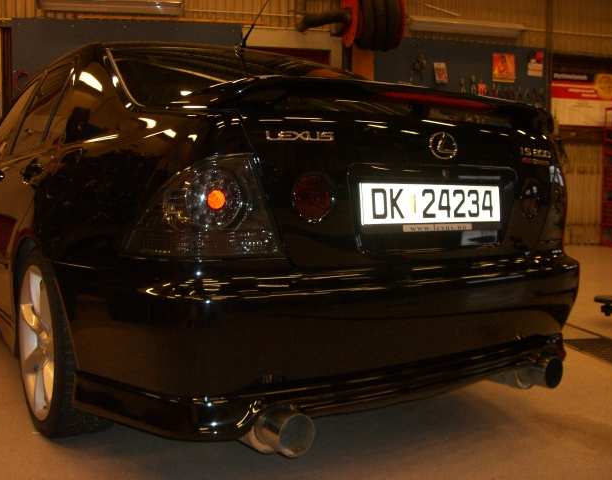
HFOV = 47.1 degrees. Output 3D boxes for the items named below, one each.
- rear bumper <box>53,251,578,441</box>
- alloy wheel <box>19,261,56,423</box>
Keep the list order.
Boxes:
[{"bbox_3d":[0.212,0.221,2.152,1.720,0.430,0.690,-2,4,-34],"label":"rear bumper"},{"bbox_3d":[-0.774,0.322,2.260,0.200,0.490,0.490,-2,4,-34],"label":"alloy wheel"}]

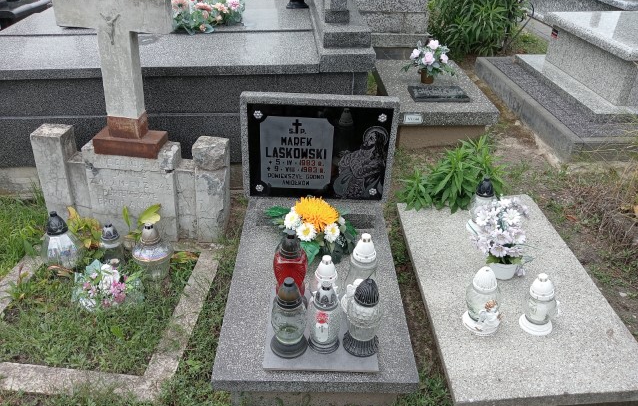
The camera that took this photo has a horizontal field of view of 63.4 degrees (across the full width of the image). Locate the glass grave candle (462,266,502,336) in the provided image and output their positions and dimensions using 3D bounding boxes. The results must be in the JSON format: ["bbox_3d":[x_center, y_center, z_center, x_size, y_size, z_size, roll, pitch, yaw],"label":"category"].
[{"bbox_3d":[0.593,0.340,1.865,0.138,0.270,0.138,-1,32,1],"label":"glass grave candle"}]

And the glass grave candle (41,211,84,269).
[{"bbox_3d":[-1.070,0.150,2.132,0.175,0.260,0.175,1,31,-1],"label":"glass grave candle"}]

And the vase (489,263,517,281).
[{"bbox_3d":[0.773,0.268,2.134,0.110,0.078,0.110,-1,32,1],"label":"vase"}]

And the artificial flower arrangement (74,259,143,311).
[{"bbox_3d":[-0.817,0.303,2.018,0.270,0.145,0.200,1,31,-1],"label":"artificial flower arrangement"}]

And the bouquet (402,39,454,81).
[{"bbox_3d":[0.772,-1.006,3.660,0.355,0.295,0.310,1,31,-1],"label":"bouquet"}]

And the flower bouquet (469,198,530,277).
[{"bbox_3d":[0.722,0.140,2.090,0.235,0.300,0.220,-1,32,1],"label":"flower bouquet"}]

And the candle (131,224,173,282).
[{"bbox_3d":[-0.669,0.195,2.090,0.170,0.250,0.170,1,31,-1],"label":"candle"}]

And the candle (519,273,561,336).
[{"bbox_3d":[0.792,0.350,1.856,0.135,0.238,0.130,-4,32,-4],"label":"candle"}]

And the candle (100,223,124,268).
[{"bbox_3d":[-0.859,0.178,2.140,0.100,0.215,0.100,1,31,-1],"label":"candle"}]

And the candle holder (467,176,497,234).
[{"bbox_3d":[0.758,0.004,2.380,0.128,0.264,0.128,-1,32,1],"label":"candle holder"}]

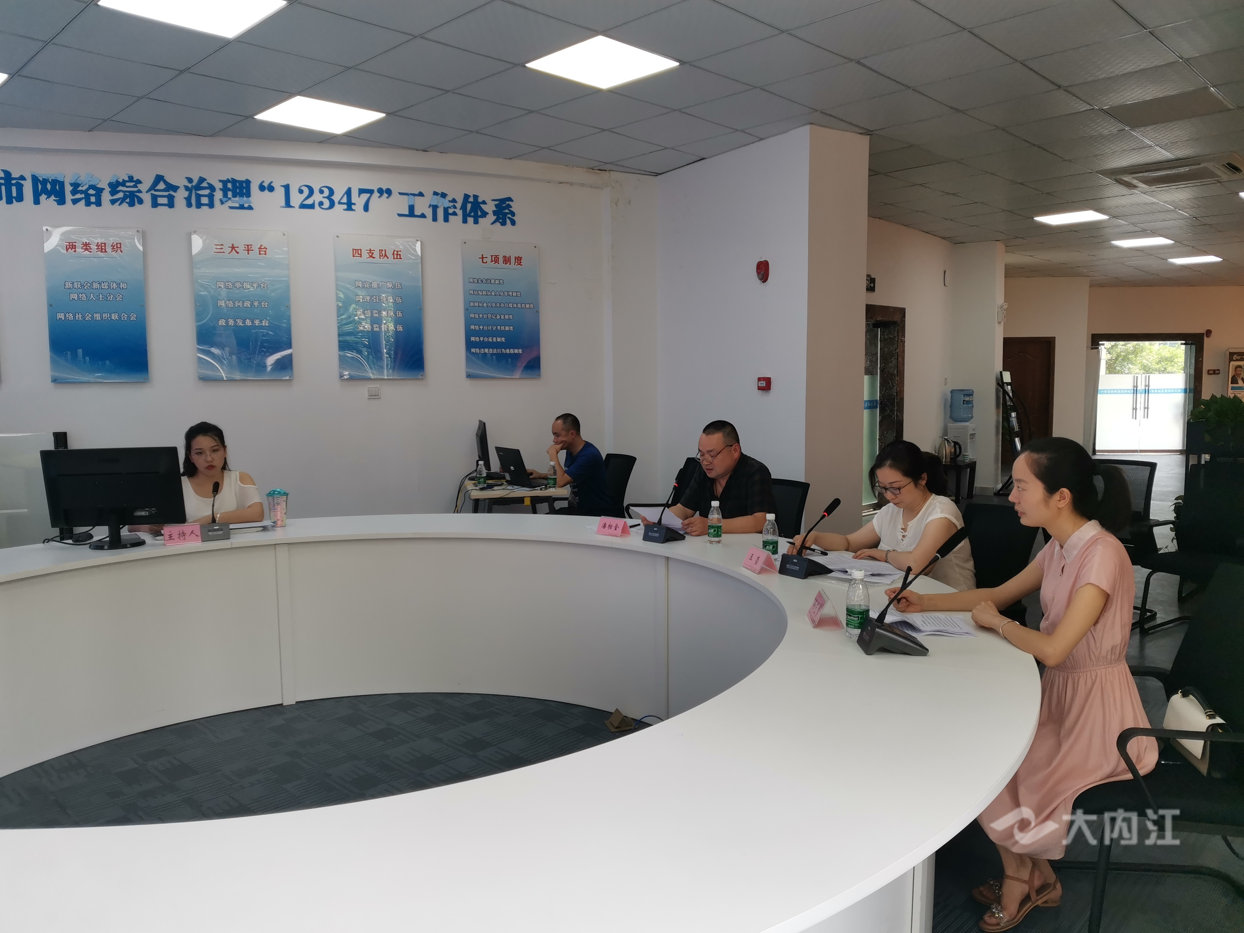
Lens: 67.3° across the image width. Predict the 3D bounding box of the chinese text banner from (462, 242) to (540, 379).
[{"bbox_3d":[-0.878,-1.145,6.884,0.599,0.993,0.020,-3,6,-28],"label":"chinese text banner"}]

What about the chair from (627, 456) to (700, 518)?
[{"bbox_3d":[0.304,0.441,5.935,0.600,0.945,0.570,-3,6,-21],"label":"chair"}]

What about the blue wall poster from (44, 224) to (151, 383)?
[{"bbox_3d":[-3.403,-1.040,6.061,0.584,0.995,0.020,-2,6,-19],"label":"blue wall poster"}]

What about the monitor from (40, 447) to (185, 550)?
[{"bbox_3d":[-2.219,0.130,4.106,0.550,0.430,0.200,-2,5,-10],"label":"monitor"}]

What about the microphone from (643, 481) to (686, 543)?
[{"bbox_3d":[0.188,0.178,4.075,0.110,0.285,0.180,4,7,39],"label":"microphone"}]

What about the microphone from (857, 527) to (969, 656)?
[{"bbox_3d":[0.770,0.316,2.438,0.274,0.323,0.120,0,5,1],"label":"microphone"}]

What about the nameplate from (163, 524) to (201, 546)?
[{"bbox_3d":[-1.963,0.302,4.170,0.150,0.082,0.078,-3,6,-26],"label":"nameplate"}]

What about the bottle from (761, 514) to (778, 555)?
[{"bbox_3d":[0.570,0.270,3.580,0.064,0.182,0.064,-1,5,0],"label":"bottle"}]

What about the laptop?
[{"bbox_3d":[-0.615,-0.004,6.240,0.310,0.246,0.345,-3,6,-28],"label":"laptop"}]

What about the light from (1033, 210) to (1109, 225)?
[{"bbox_3d":[4.569,-2.530,9.480,0.600,0.030,0.600,4,7,44],"label":"light"}]

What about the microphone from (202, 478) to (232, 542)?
[{"bbox_3d":[-1.843,0.196,4.205,0.125,0.245,0.250,-4,6,-34],"label":"microphone"}]

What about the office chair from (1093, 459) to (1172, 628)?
[{"bbox_3d":[2.924,0.440,5.726,0.600,0.940,0.570,-5,7,-41],"label":"office chair"}]

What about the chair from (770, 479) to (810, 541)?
[{"bbox_3d":[0.570,0.547,4.516,0.560,0.935,0.590,4,7,44],"label":"chair"}]

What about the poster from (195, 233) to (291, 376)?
[{"bbox_3d":[-2.527,-1.074,6.242,0.590,0.985,0.020,-2,5,-15],"label":"poster"}]

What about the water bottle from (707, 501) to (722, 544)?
[{"bbox_3d":[0.405,0.238,4.075,0.063,0.187,0.063,0,5,0],"label":"water bottle"}]

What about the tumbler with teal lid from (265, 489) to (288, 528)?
[{"bbox_3d":[-1.661,0.201,4.513,0.106,0.175,0.106,-1,5,0],"label":"tumbler with teal lid"}]

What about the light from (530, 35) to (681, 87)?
[{"bbox_3d":[-0.098,-2.055,4.742,0.590,0.030,0.590,-6,7,-45],"label":"light"}]

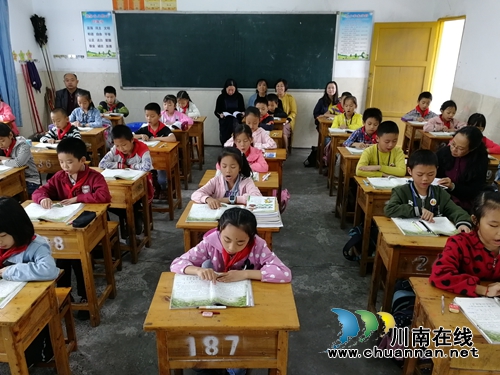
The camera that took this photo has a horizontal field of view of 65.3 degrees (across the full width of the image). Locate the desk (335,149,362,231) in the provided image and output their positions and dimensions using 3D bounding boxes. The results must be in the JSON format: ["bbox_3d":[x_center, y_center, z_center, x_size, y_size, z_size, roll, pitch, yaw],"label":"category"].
[{"bbox_3d":[1.184,0.017,3.911,0.600,0.736,0.370,1,21,2],"label":"desk"}]

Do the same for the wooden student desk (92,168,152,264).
[{"bbox_3d":[-1.203,0.242,3.369,0.618,0.763,0.381,3,22,6],"label":"wooden student desk"}]

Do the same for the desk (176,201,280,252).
[{"bbox_3d":[-0.114,0.521,2.615,0.600,0.753,0.380,1,21,4],"label":"desk"}]

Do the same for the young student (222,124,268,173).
[{"bbox_3d":[-0.072,0.007,3.433,0.453,1.154,0.567,1,21,4],"label":"young student"}]

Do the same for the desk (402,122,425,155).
[{"bbox_3d":[2.412,-0.509,5.330,0.600,0.753,0.380,1,21,4],"label":"desk"}]

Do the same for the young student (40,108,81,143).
[{"bbox_3d":[-1.987,-0.333,4.365,0.457,1.086,0.589,1,21,3],"label":"young student"}]

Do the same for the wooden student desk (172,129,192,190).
[{"bbox_3d":[-1.045,-0.391,5.008,0.609,0.750,0.381,1,21,2],"label":"wooden student desk"}]

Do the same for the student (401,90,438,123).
[{"bbox_3d":[2.339,-0.782,5.503,0.470,1.120,0.580,1,21,2],"label":"student"}]

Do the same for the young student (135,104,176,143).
[{"bbox_3d":[-1.008,-0.353,4.313,0.470,1.130,0.580,1,21,2],"label":"young student"}]

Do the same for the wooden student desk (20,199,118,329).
[{"bbox_3d":[-1.258,0.521,2.611,0.609,0.750,0.381,1,21,2],"label":"wooden student desk"}]

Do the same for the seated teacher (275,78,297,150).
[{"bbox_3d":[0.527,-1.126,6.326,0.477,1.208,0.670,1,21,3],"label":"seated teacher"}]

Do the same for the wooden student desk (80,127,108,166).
[{"bbox_3d":[-2.049,-0.339,4.824,0.600,0.736,0.370,1,21,2],"label":"wooden student desk"}]

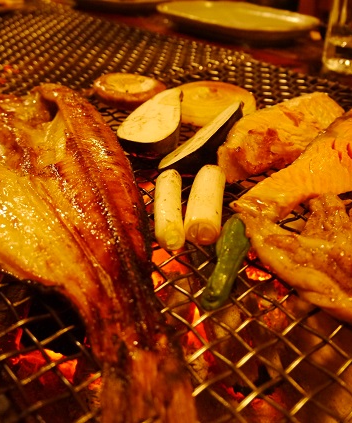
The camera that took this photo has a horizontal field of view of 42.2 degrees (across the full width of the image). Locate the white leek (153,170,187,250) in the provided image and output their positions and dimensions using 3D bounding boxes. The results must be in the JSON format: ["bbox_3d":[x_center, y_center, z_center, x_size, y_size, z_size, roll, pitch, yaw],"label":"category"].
[{"bbox_3d":[-0.003,-0.003,0.245,0.015,0.015,0.060,-1,32,-1],"label":"white leek"}]

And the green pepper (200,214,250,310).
[{"bbox_3d":[0.023,0.021,0.209,0.015,0.013,0.059,9,33,14],"label":"green pepper"}]

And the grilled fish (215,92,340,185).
[{"bbox_3d":[0.076,-0.053,0.315,0.037,0.026,0.110,28,41,37],"label":"grilled fish"}]

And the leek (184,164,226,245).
[{"bbox_3d":[0.017,-0.005,0.246,0.017,0.017,0.056,4,32,7],"label":"leek"}]

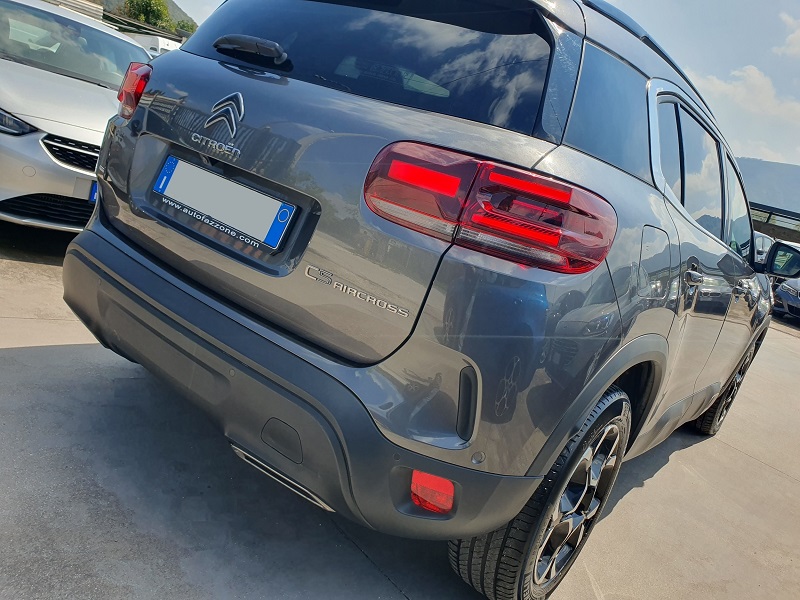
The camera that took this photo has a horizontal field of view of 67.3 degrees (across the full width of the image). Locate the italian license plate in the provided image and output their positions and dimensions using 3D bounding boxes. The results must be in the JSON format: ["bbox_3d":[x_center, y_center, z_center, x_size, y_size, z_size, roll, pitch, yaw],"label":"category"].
[{"bbox_3d":[-0.449,-0.252,1.486,0.520,0.110,0.012,25,0,34],"label":"italian license plate"}]

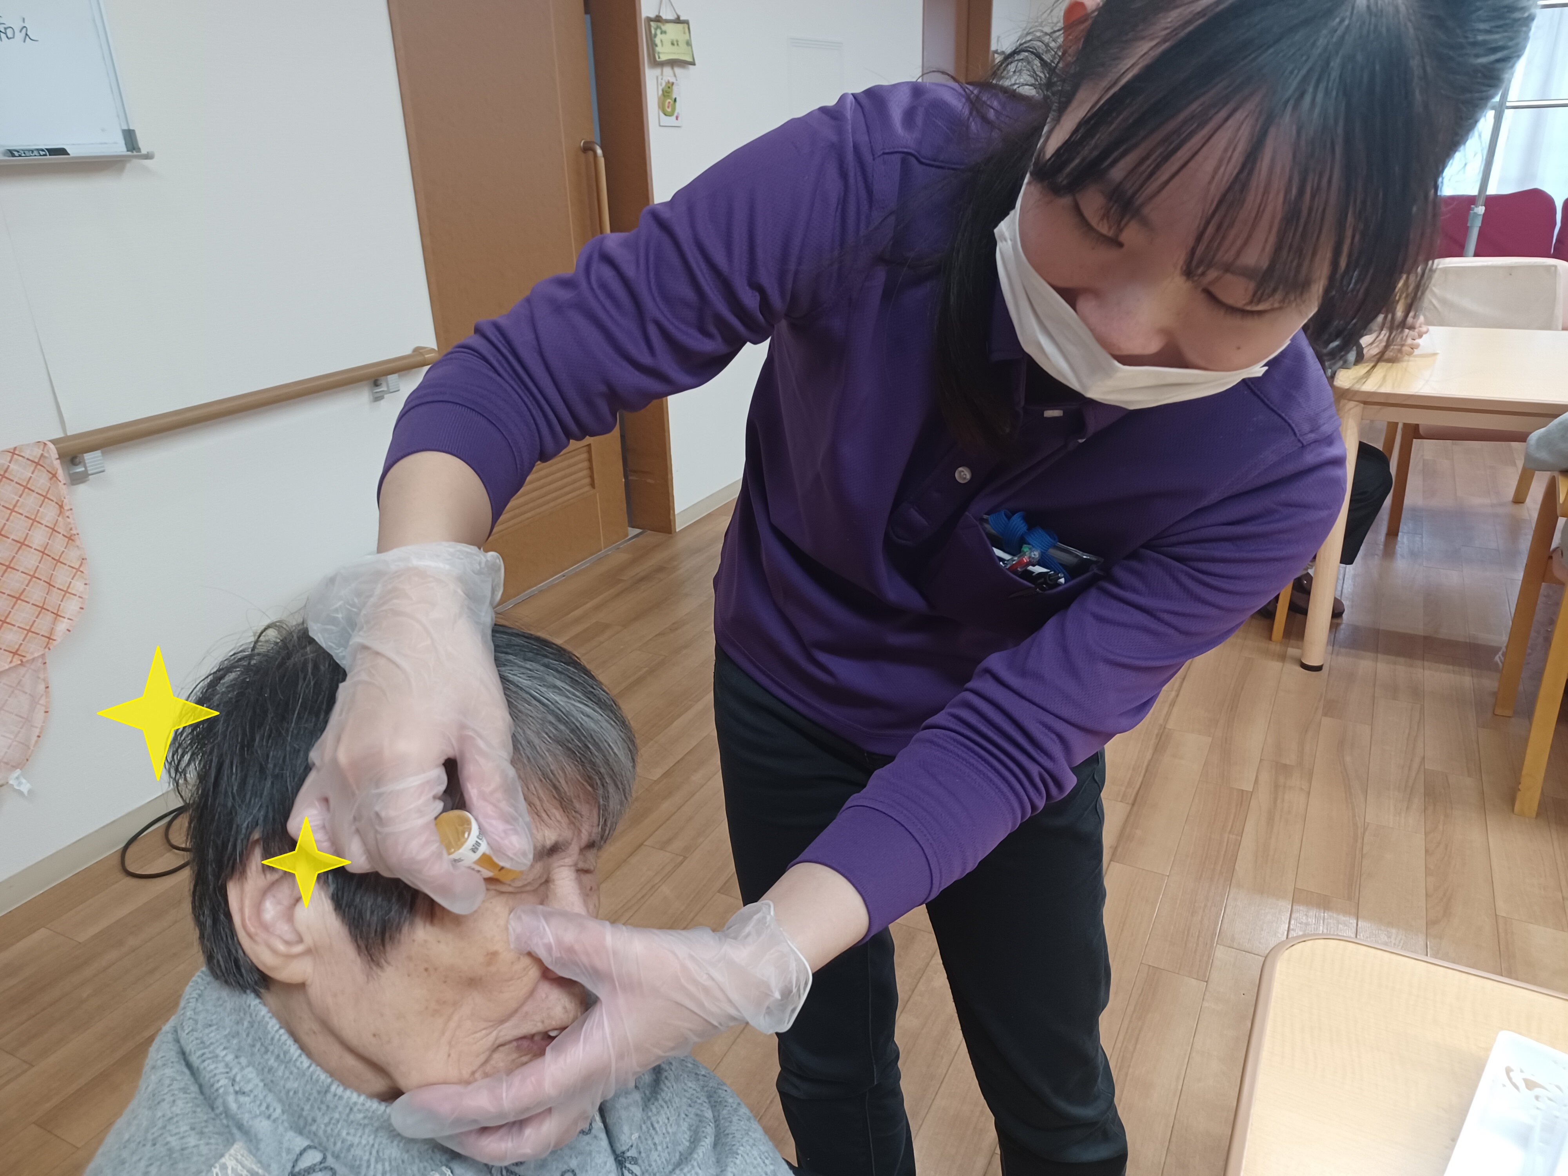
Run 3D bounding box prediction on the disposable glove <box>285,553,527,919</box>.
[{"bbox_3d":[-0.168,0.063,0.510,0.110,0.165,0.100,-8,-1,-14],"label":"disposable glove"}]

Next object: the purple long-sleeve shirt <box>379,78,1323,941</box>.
[{"bbox_3d":[0.082,-0.012,0.770,0.480,0.560,0.560,21,35,26],"label":"purple long-sleeve shirt"}]

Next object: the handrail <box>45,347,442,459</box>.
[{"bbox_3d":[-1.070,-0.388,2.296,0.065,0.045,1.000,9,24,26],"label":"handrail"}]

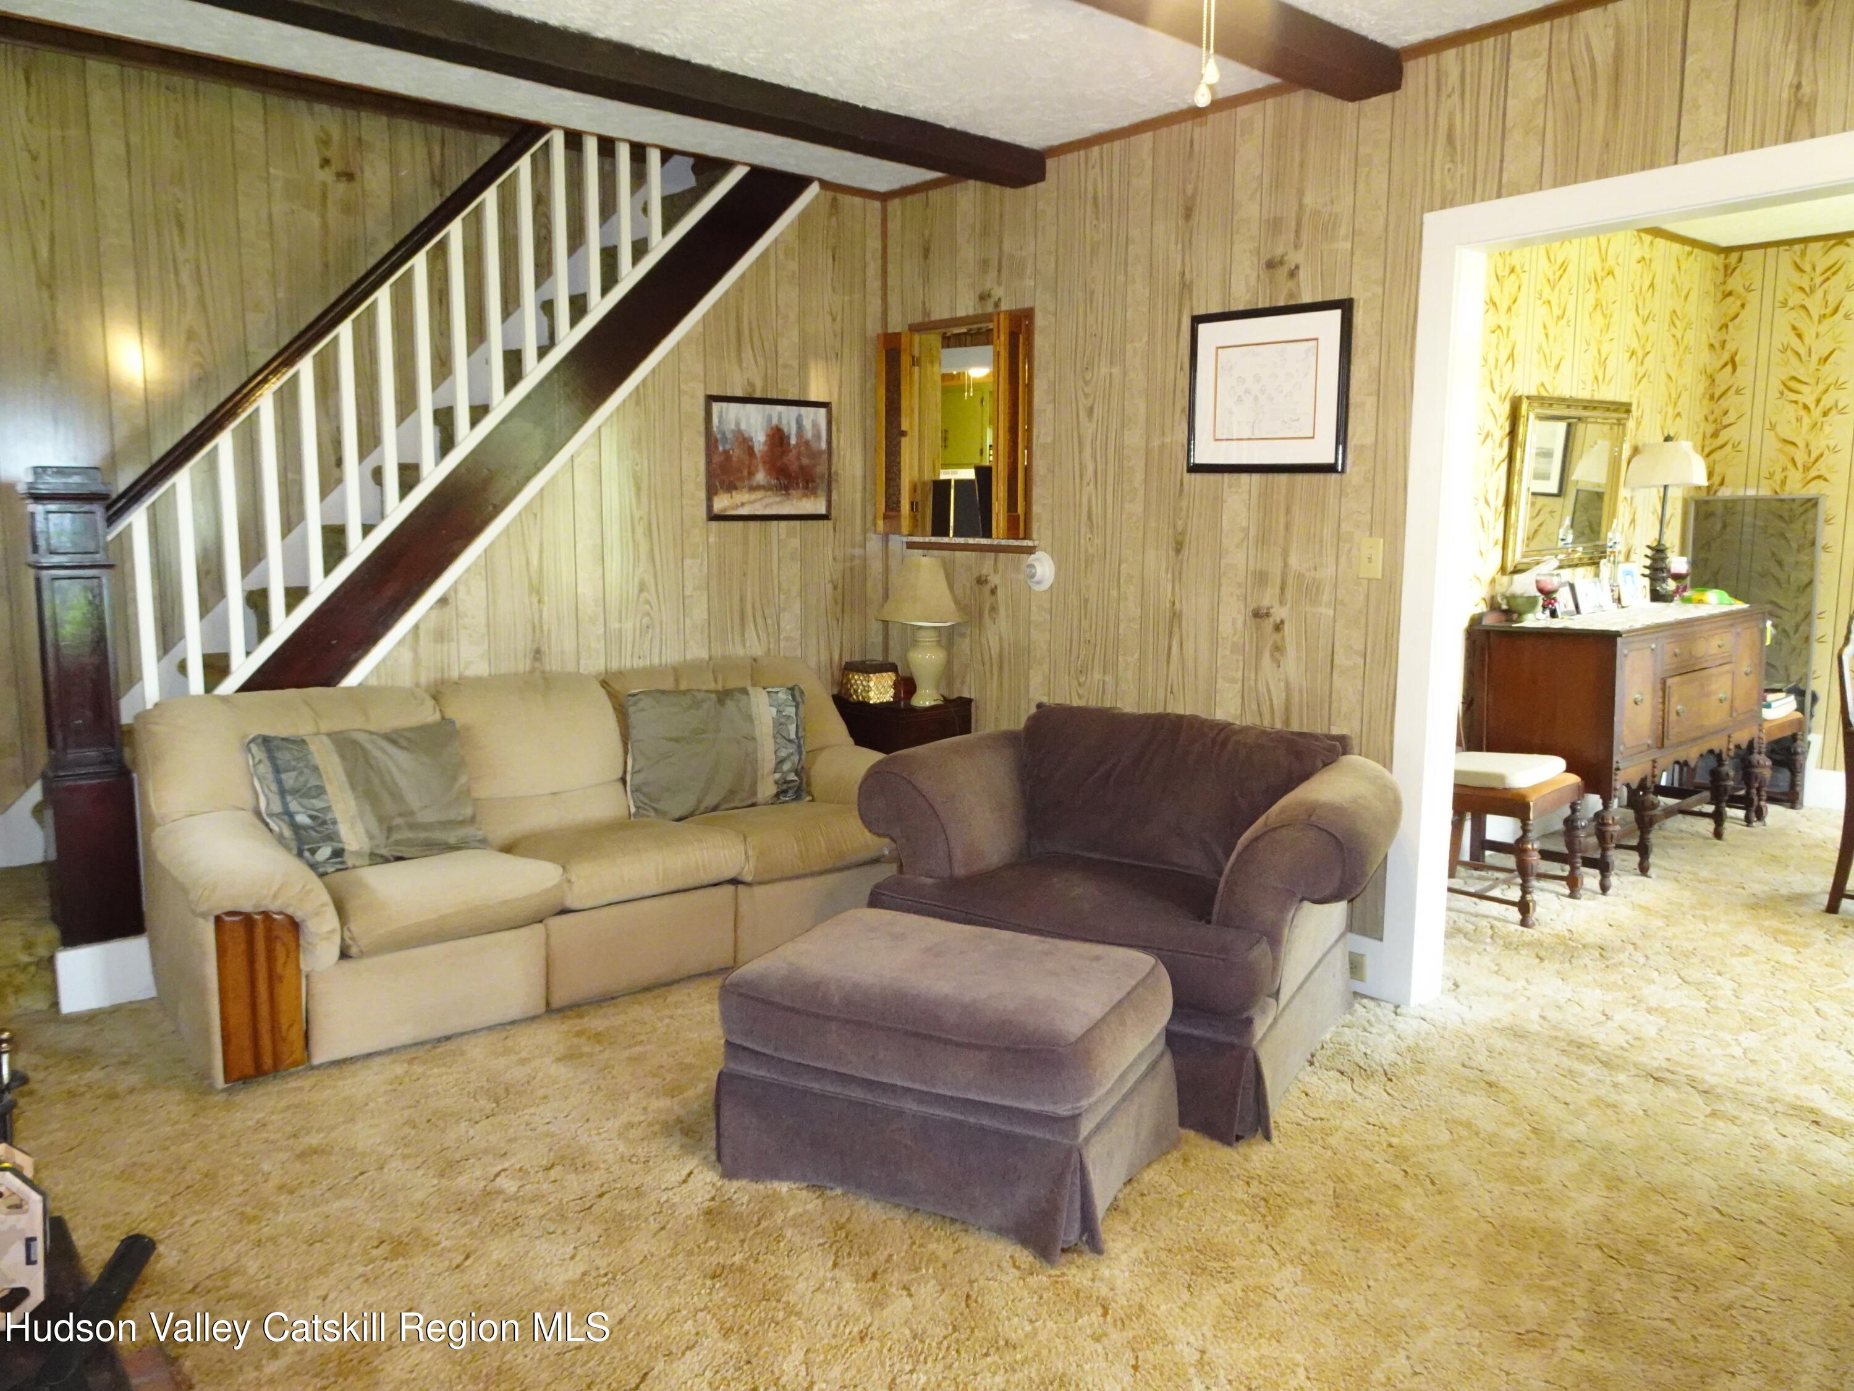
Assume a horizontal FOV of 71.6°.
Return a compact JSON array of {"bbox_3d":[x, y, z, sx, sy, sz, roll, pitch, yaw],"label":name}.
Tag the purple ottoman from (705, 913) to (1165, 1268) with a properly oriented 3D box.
[{"bbox_3d":[0.048,0.745,2.678,0.770,0.432,0.540,4,9,25],"label":"purple ottoman"}]

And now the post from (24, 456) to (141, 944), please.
[{"bbox_3d":[-2.260,0.031,3.430,0.205,1.250,0.200,-7,11,-39],"label":"post"}]

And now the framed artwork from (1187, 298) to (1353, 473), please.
[{"bbox_3d":[0.973,-0.872,3.691,0.028,0.465,0.550,-7,11,-39],"label":"framed artwork"}]

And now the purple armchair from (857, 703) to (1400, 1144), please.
[{"bbox_3d":[0.472,0.473,3.321,1.220,0.790,0.970,4,9,27],"label":"purple armchair"}]

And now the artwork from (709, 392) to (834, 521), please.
[{"bbox_3d":[-0.570,-0.865,4.726,0.545,0.440,0.030,-7,11,-39],"label":"artwork"}]

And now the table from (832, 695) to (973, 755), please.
[{"bbox_3d":[-0.103,0.324,4.868,0.330,0.640,0.450,-7,11,-39],"label":"table"}]

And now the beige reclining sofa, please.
[{"bbox_3d":[-1.066,0.363,3.896,2.180,0.830,0.870,-7,11,-39],"label":"beige reclining sofa"}]

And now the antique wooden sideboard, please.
[{"bbox_3d":[2.792,0.147,5.101,1.540,0.950,0.480,-7,11,-39],"label":"antique wooden sideboard"}]

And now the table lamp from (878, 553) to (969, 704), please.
[{"bbox_3d":[-0.009,-0.243,4.700,0.335,0.565,0.335,0,8,0],"label":"table lamp"}]

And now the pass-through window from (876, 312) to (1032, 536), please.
[{"bbox_3d":[0.088,-0.968,4.640,0.190,0.800,0.710,-7,11,-39],"label":"pass-through window"}]

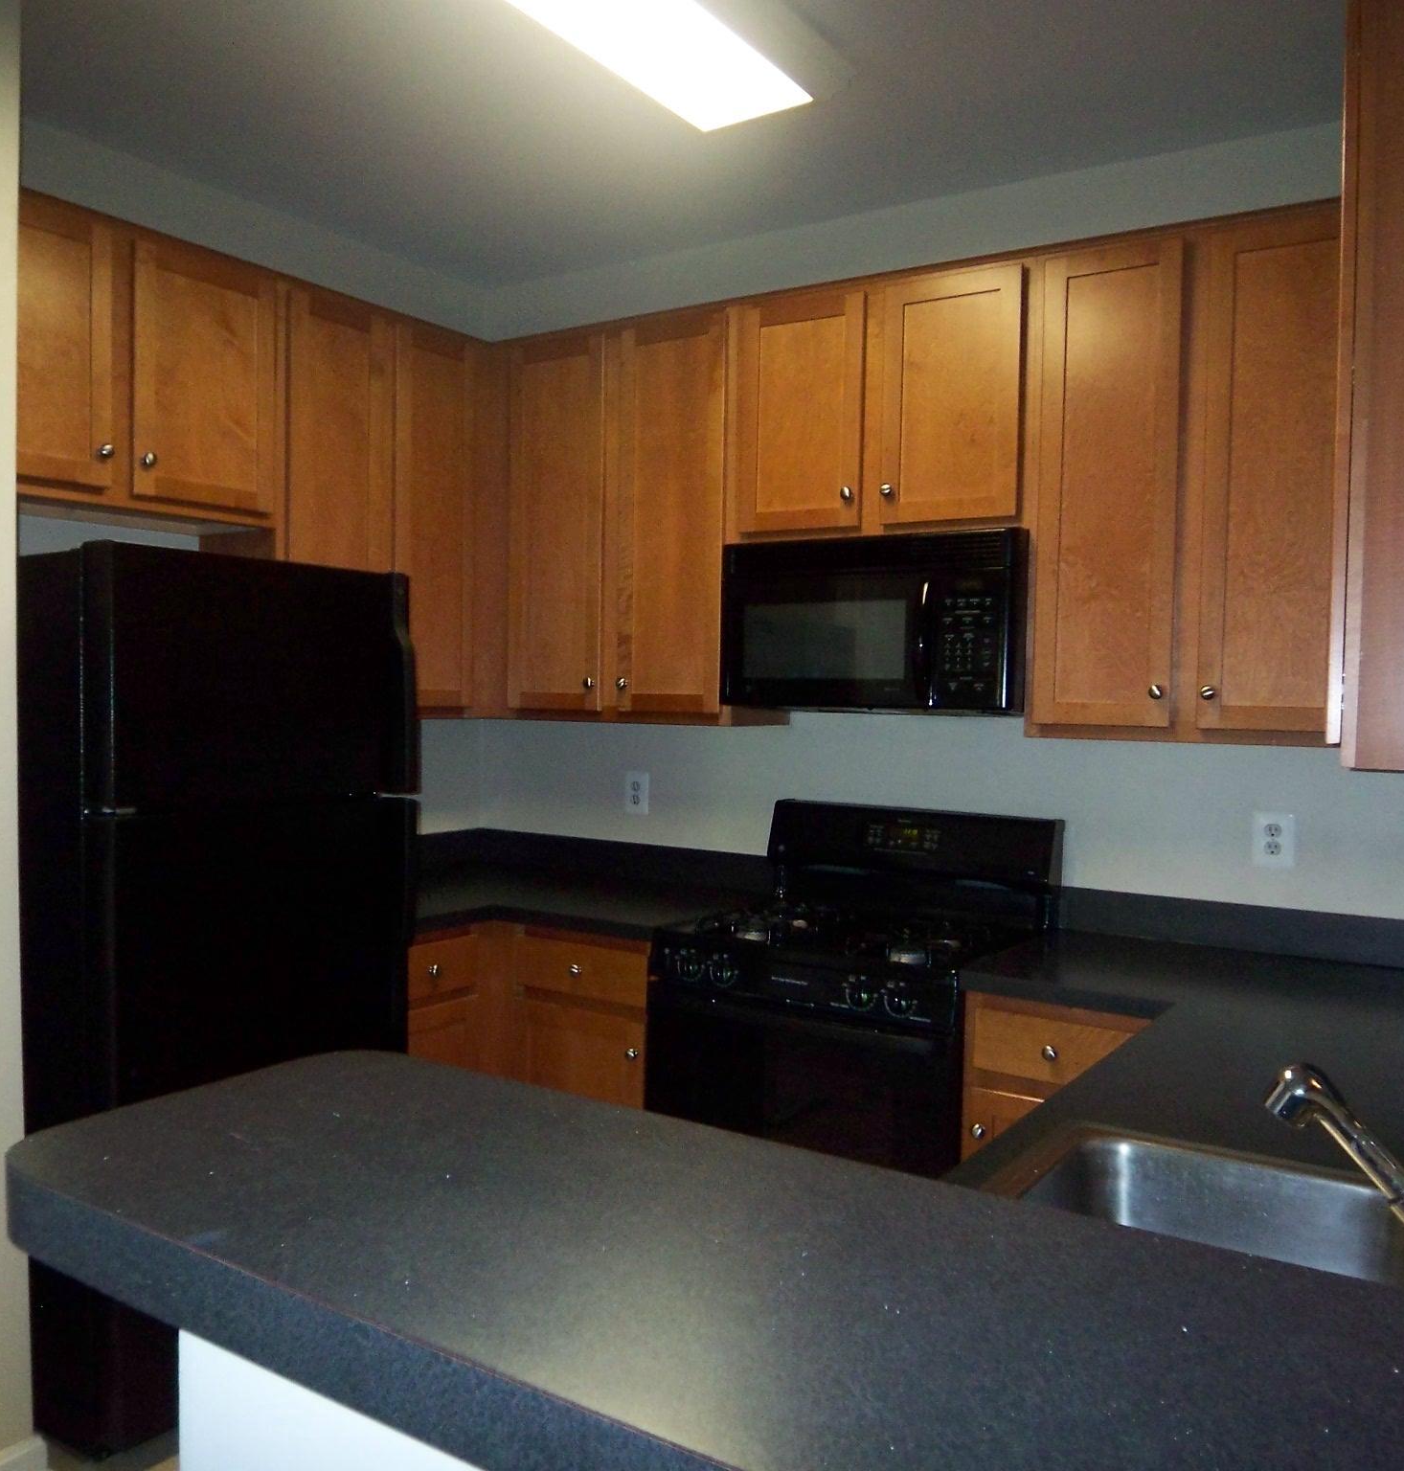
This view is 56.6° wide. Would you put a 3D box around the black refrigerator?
[{"bbox_3d":[-1.133,0.492,2.752,0.742,1.690,0.717,2,3,33],"label":"black refrigerator"}]

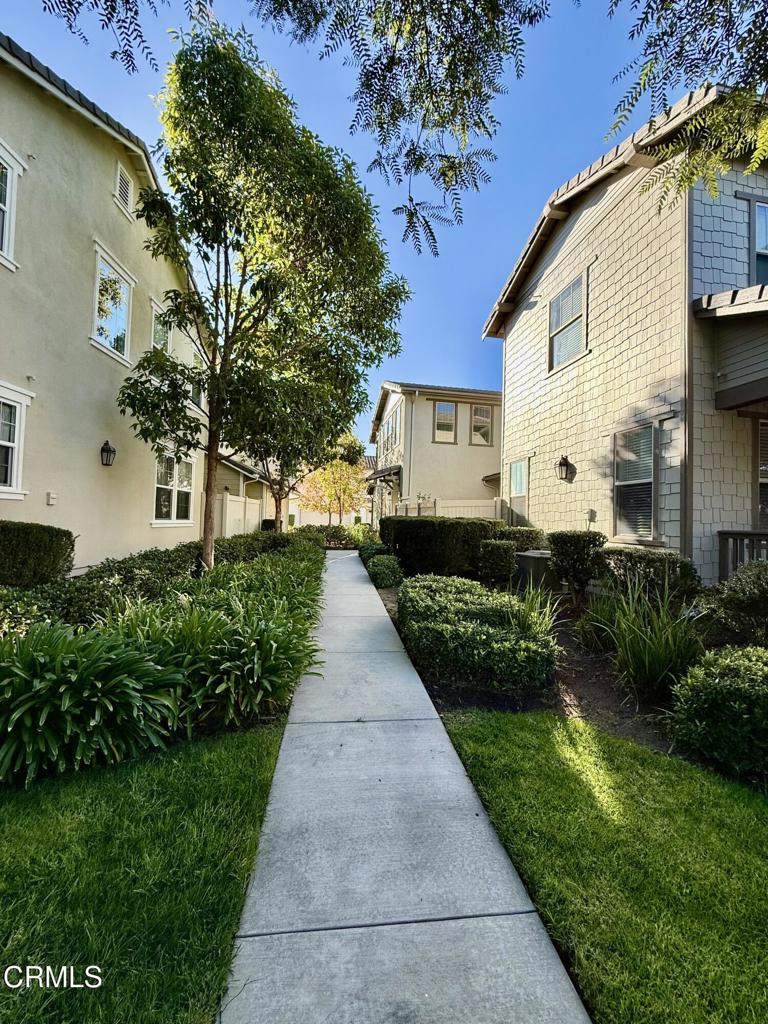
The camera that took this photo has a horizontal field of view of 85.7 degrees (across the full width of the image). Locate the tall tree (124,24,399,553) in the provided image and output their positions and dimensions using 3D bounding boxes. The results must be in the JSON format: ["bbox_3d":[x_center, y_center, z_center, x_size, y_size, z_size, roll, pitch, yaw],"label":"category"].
[{"bbox_3d":[-2.110,-3.342,6.800,4.400,9.000,4.100,2,-2,-6],"label":"tall tree"}]

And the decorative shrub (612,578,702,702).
[{"bbox_3d":[2.369,1.056,3.600,0.820,0.950,0.800,2,-2,-6],"label":"decorative shrub"}]

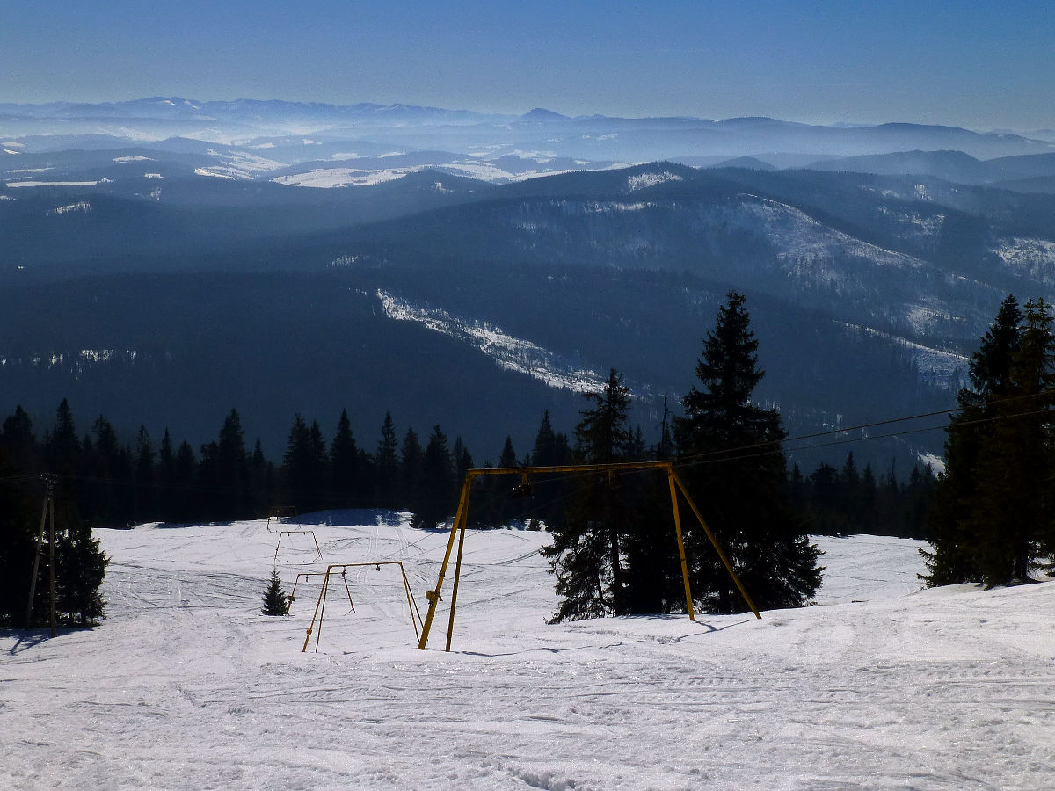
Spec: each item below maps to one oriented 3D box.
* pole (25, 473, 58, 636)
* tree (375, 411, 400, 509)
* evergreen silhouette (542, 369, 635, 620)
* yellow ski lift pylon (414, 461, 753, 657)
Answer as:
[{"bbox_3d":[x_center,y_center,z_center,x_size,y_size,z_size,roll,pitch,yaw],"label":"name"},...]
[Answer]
[{"bbox_3d":[-24.101,7.896,62.000,1.650,8.600,1.200,2,13,0],"label":"pole"},{"bbox_3d":[-25.250,11.635,225.000,4.800,18.000,4.800,2,13,0],"label":"tree"},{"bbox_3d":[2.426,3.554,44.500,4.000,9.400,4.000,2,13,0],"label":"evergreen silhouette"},{"bbox_3d":[1.455,4.290,30.090,7.500,4.800,3.200,-1,13,-15],"label":"yellow ski lift pylon"}]

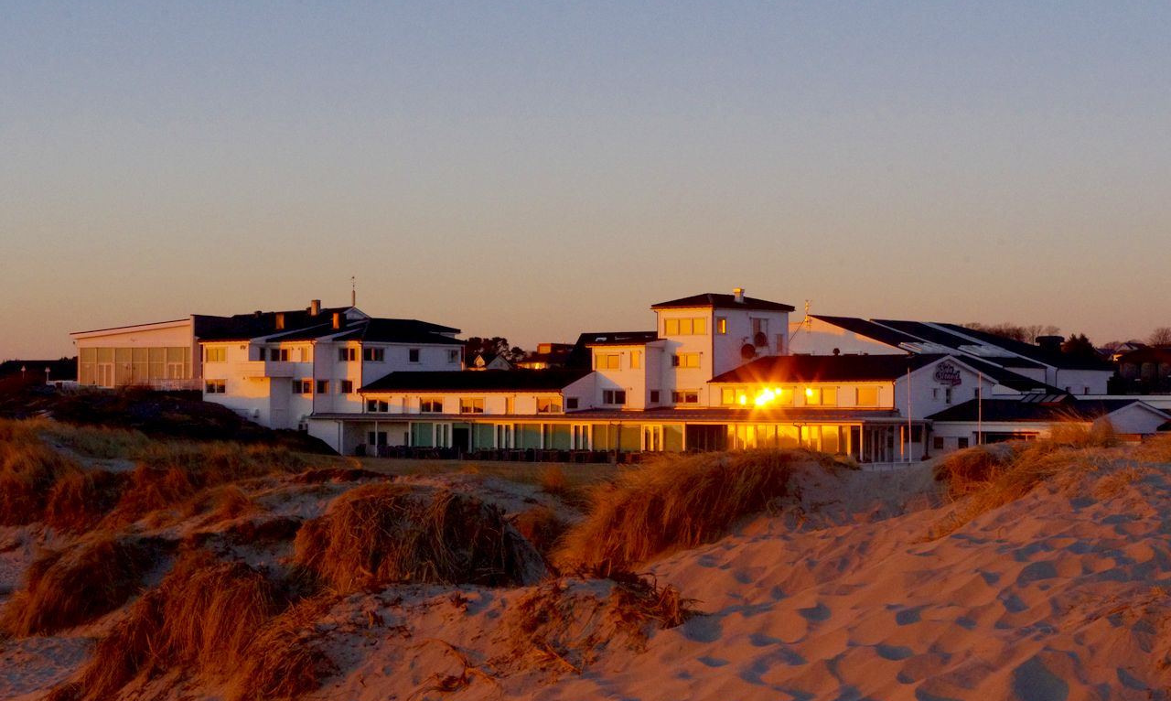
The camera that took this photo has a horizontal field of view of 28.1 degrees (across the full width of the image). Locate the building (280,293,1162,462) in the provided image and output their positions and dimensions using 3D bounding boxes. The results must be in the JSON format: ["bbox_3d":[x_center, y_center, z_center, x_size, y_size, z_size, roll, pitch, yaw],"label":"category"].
[{"bbox_3d":[8.500,2.069,199.002,77.000,13.500,22.000,-1,-2,40],"label":"building"}]

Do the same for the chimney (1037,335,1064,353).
[{"bbox_3d":[46.647,-0.516,235.067,2.750,2.000,2.700,0,-1,0],"label":"chimney"}]

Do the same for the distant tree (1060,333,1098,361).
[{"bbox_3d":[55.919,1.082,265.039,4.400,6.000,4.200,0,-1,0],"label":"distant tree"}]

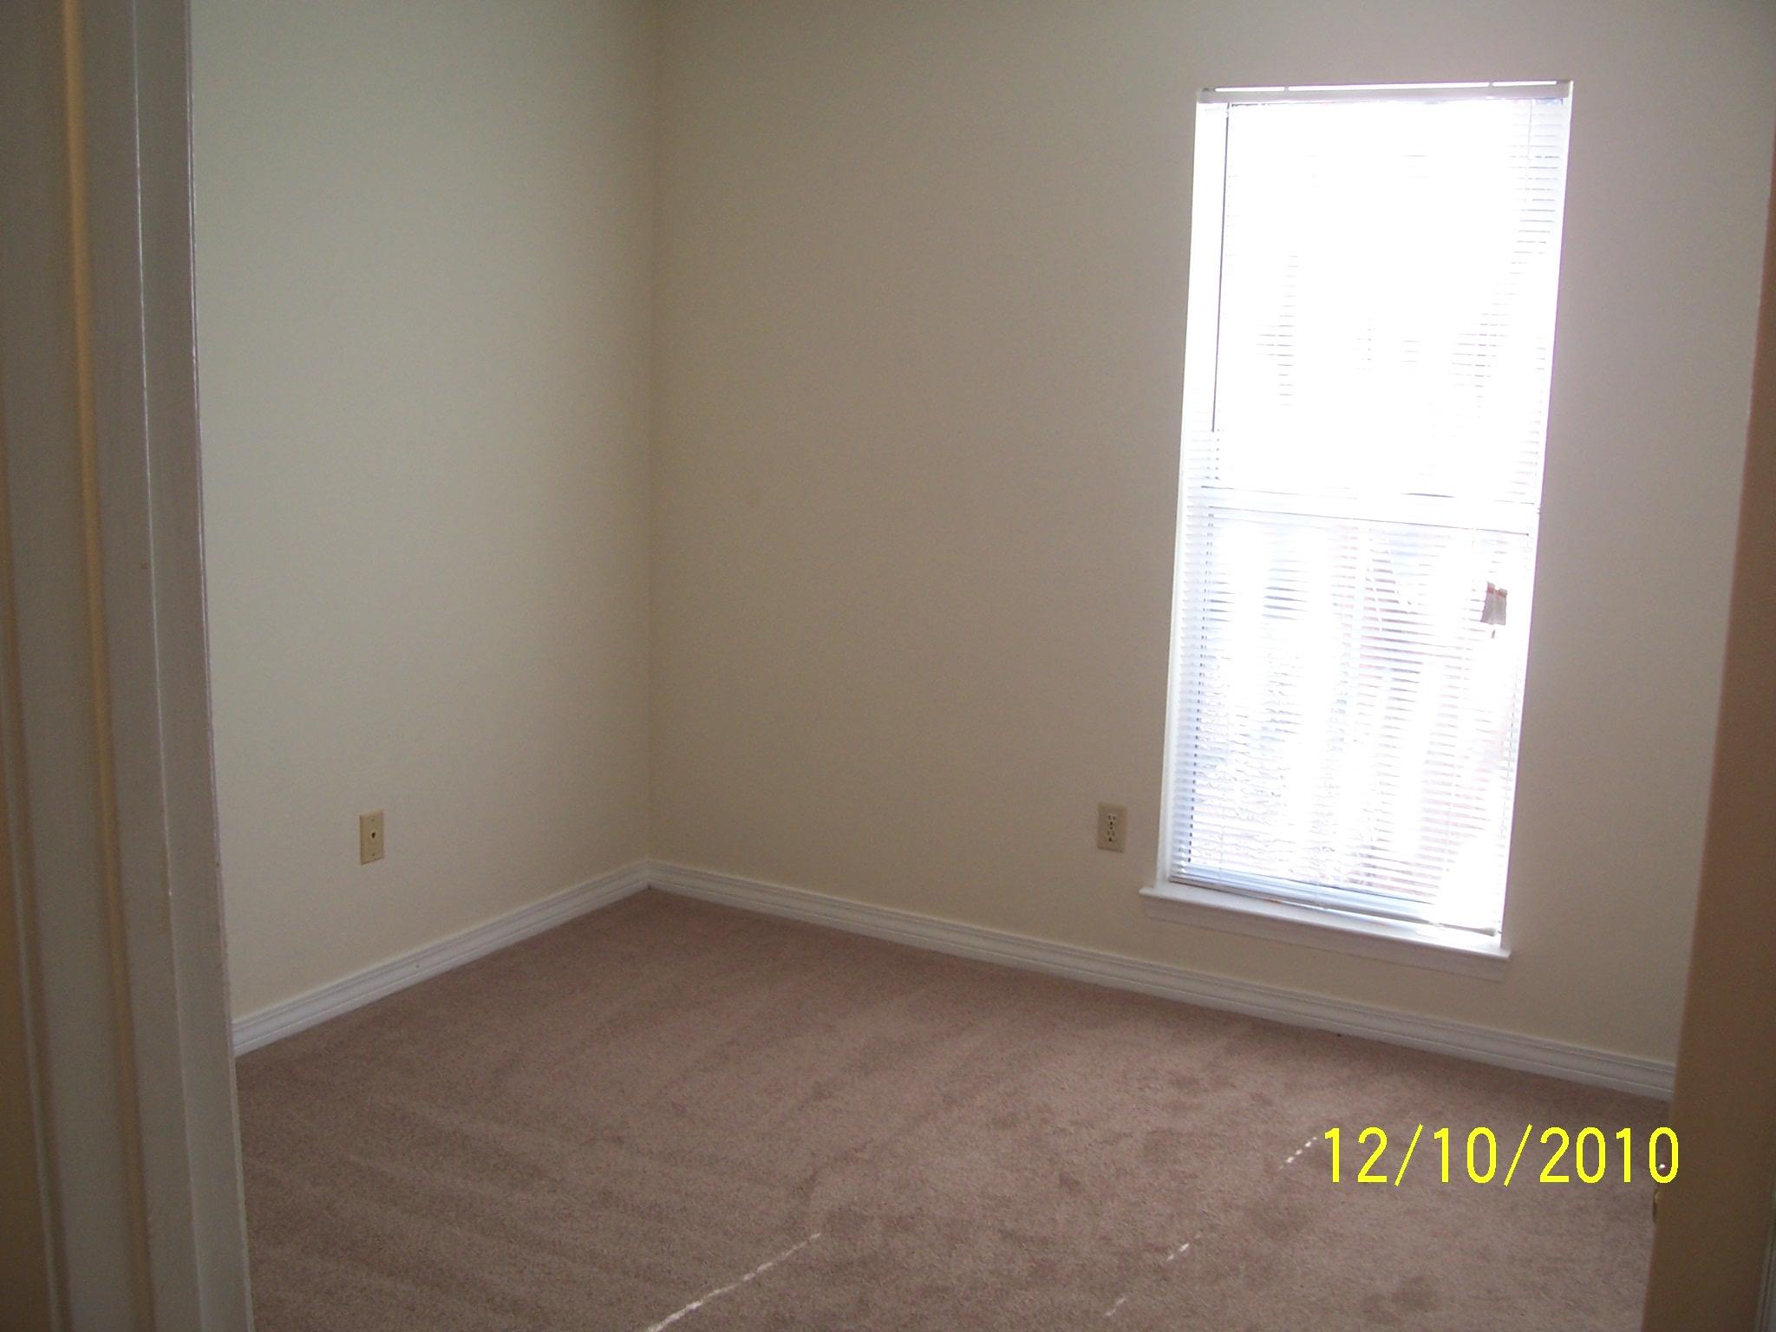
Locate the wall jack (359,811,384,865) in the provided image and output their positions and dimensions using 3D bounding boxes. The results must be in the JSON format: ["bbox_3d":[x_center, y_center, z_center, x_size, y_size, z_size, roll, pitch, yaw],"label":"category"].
[{"bbox_3d":[-1.157,0.387,3.928,0.008,0.115,0.070,7,12,29],"label":"wall jack"}]

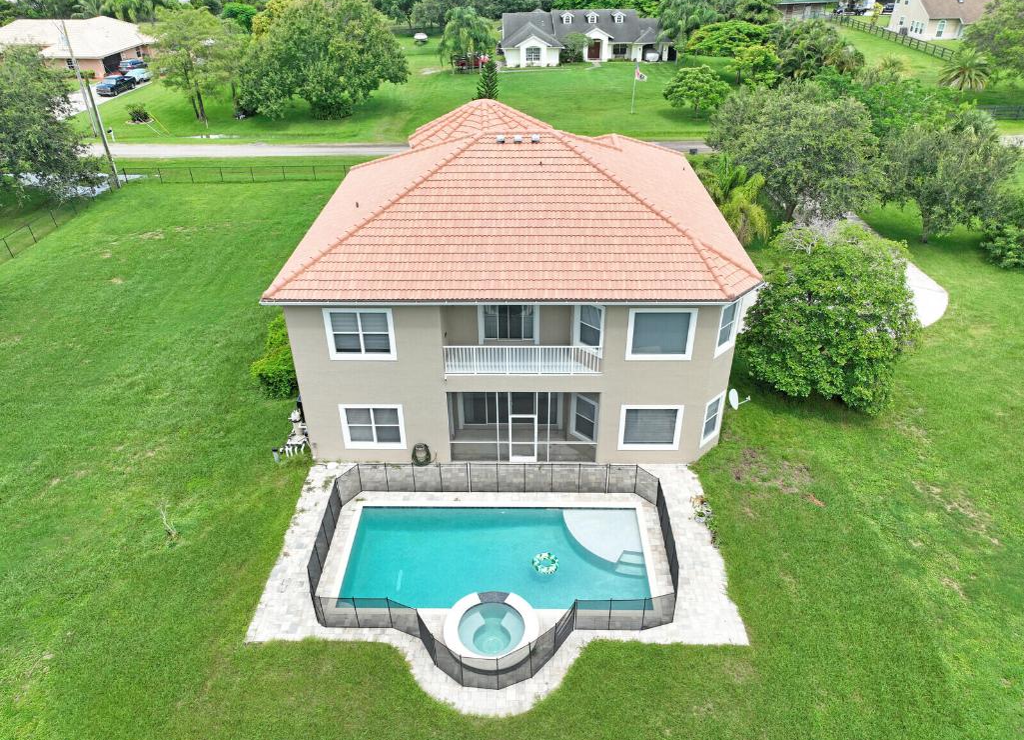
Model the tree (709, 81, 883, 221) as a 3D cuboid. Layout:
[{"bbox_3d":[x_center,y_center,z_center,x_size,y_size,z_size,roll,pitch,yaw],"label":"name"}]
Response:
[{"bbox_3d":[17.008,-12.896,43.065,10.000,8.300,10.000,0,32,2],"label":"tree"}]

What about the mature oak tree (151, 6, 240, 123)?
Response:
[{"bbox_3d":[-31.000,-29.517,69.304,8.800,10.100,8.600,0,32,0],"label":"mature oak tree"}]

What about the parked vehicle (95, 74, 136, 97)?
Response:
[{"bbox_3d":[-46.998,-33.781,83.997,1.950,1.850,5.500,2,32,4],"label":"parked vehicle"}]

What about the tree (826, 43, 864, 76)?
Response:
[{"bbox_3d":[37.253,-34.211,80.077,4.000,4.800,4.000,0,32,2],"label":"tree"}]

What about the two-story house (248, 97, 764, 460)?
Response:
[{"bbox_3d":[0.338,-5.380,29.639,16.600,10.200,17.000,0,32,2],"label":"two-story house"}]

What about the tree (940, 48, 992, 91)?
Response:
[{"bbox_3d":[46.652,-30.451,73.408,4.600,5.200,4.600,0,32,2],"label":"tree"}]

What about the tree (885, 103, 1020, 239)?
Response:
[{"bbox_3d":[25.549,-10.865,41.394,7.600,7.400,7.400,0,32,0],"label":"tree"}]

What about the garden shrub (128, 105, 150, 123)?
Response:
[{"bbox_3d":[-37.645,-25.898,71.652,2.000,1.700,2.000,0,32,2],"label":"garden shrub"}]

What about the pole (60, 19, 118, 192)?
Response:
[{"bbox_3d":[-29.390,-18.295,50.023,0.320,11.200,0.320,0,32,0],"label":"pole"}]

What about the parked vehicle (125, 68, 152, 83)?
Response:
[{"bbox_3d":[-47.593,-37.791,90.803,1.850,1.550,4.600,2,32,3],"label":"parked vehicle"}]

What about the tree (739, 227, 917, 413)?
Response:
[{"bbox_3d":[12.230,-2.244,27.690,6.300,6.600,6.300,0,32,2],"label":"tree"}]

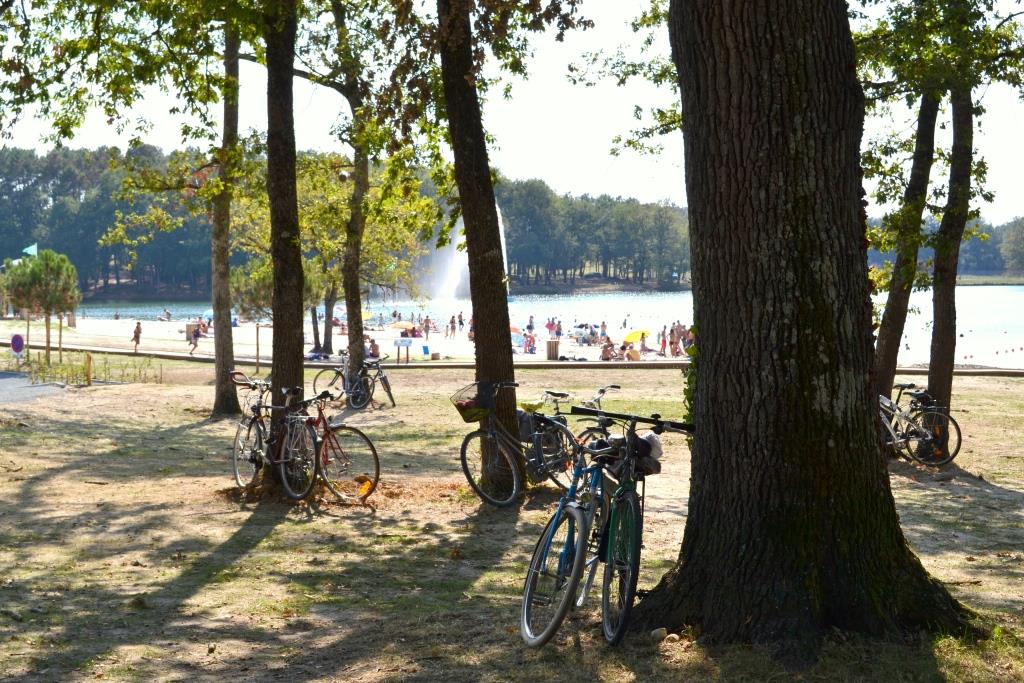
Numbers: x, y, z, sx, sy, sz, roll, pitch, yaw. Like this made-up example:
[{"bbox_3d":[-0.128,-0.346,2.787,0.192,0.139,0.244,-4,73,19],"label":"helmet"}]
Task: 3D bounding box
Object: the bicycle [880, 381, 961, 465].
[{"bbox_3d":[4.660,1.020,17.870,1.740,1.040,0.600,0,3,3],"label":"bicycle"}]

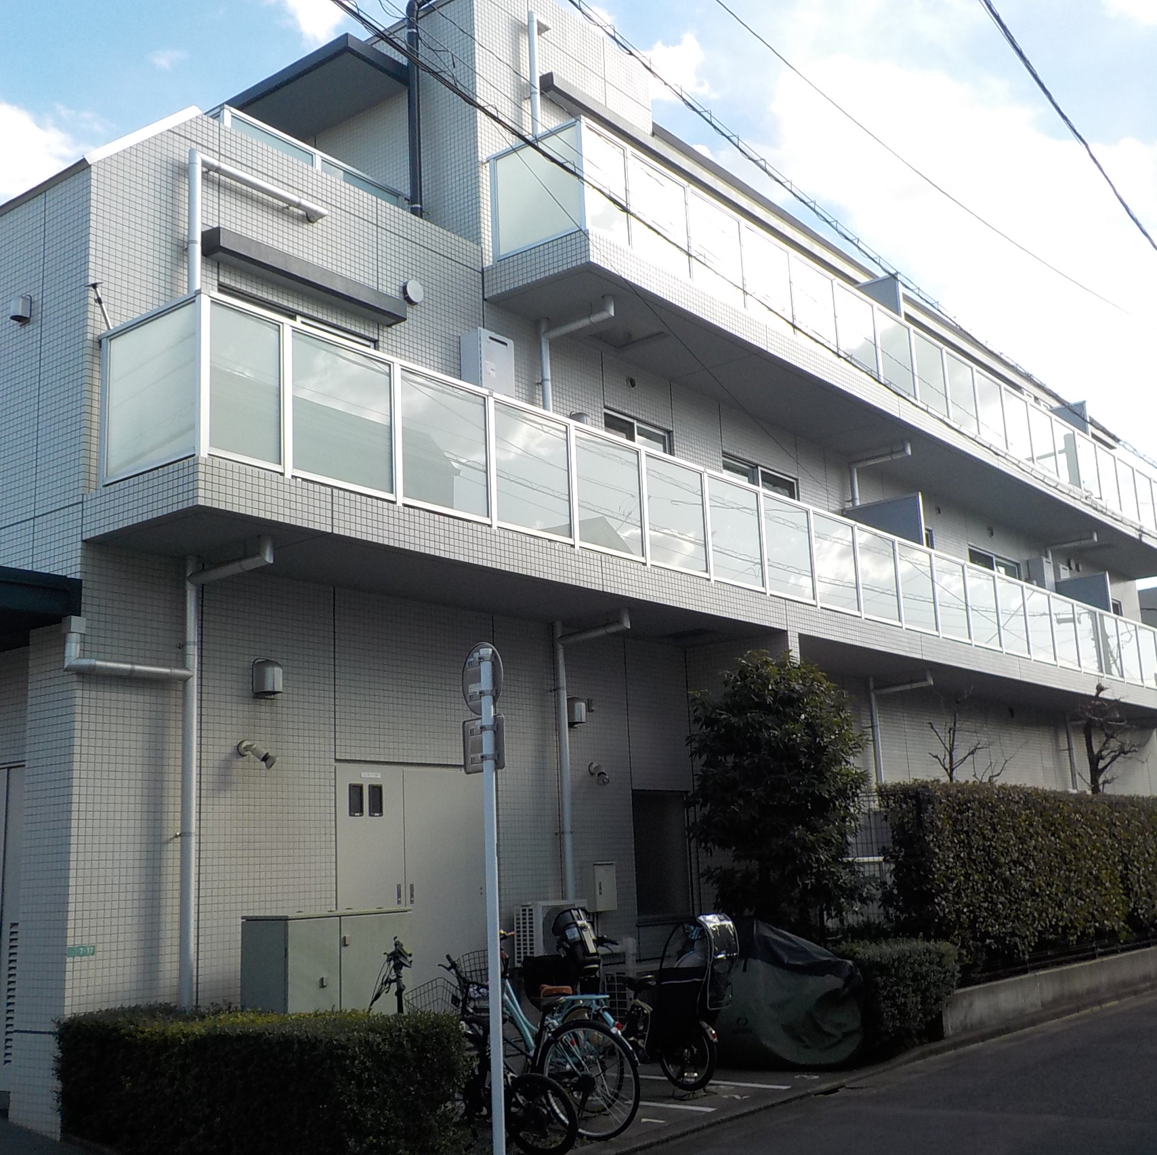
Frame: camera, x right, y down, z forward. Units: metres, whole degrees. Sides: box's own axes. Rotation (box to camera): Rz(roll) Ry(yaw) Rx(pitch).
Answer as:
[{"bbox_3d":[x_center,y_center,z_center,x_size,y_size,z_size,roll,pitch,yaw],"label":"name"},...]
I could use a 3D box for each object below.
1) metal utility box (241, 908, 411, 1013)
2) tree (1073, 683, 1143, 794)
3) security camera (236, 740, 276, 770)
[{"bbox_3d":[-1.693,2.873,9.043,0.500,1.160,1.100,-12,-15,38],"label":"metal utility box"},{"bbox_3d":[6.942,3.038,17.710,0.800,3.350,0.800,-12,-15,38],"label":"tree"},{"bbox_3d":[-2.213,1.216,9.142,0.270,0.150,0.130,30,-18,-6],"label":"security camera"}]

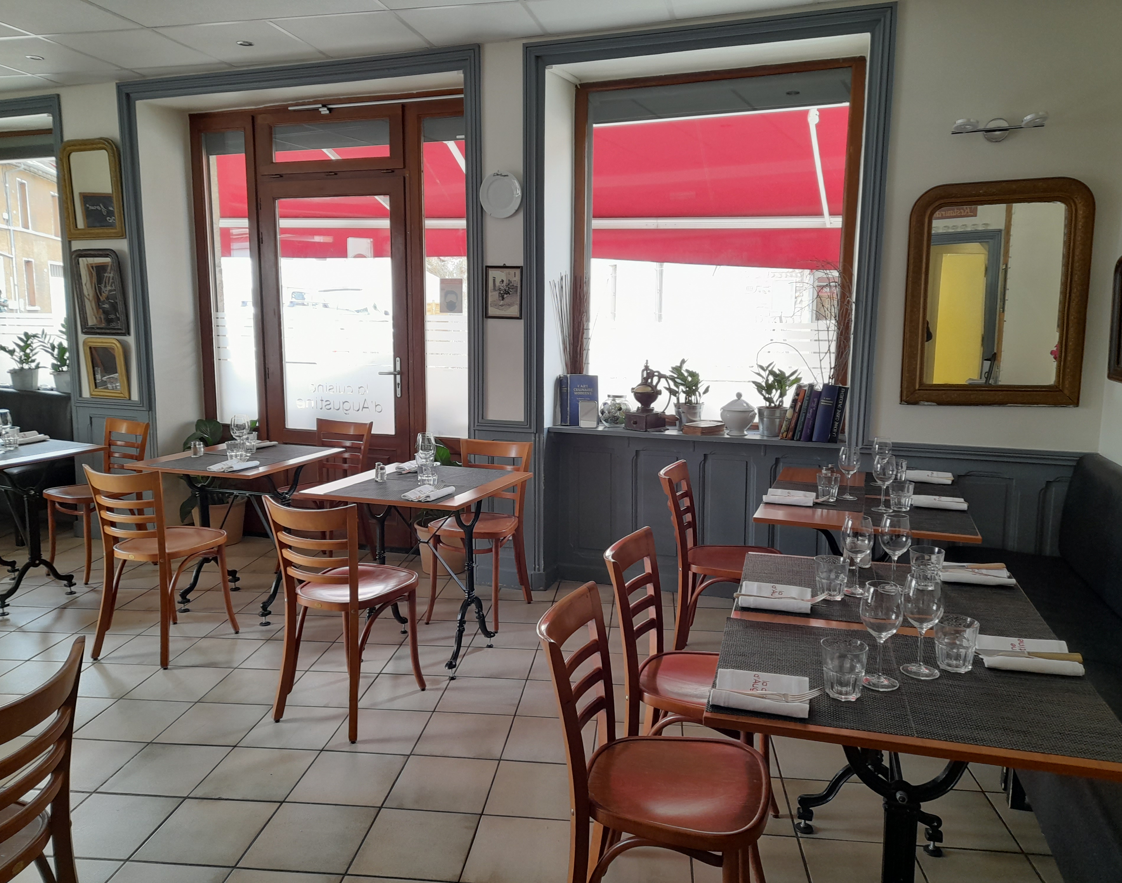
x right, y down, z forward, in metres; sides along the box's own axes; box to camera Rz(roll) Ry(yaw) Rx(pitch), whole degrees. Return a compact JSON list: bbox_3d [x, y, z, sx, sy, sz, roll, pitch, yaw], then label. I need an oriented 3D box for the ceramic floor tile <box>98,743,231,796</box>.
[{"bbox_3d":[-1.276,1.067,2.767,0.300,0.010,0.300,1,9,6],"label":"ceramic floor tile"}]

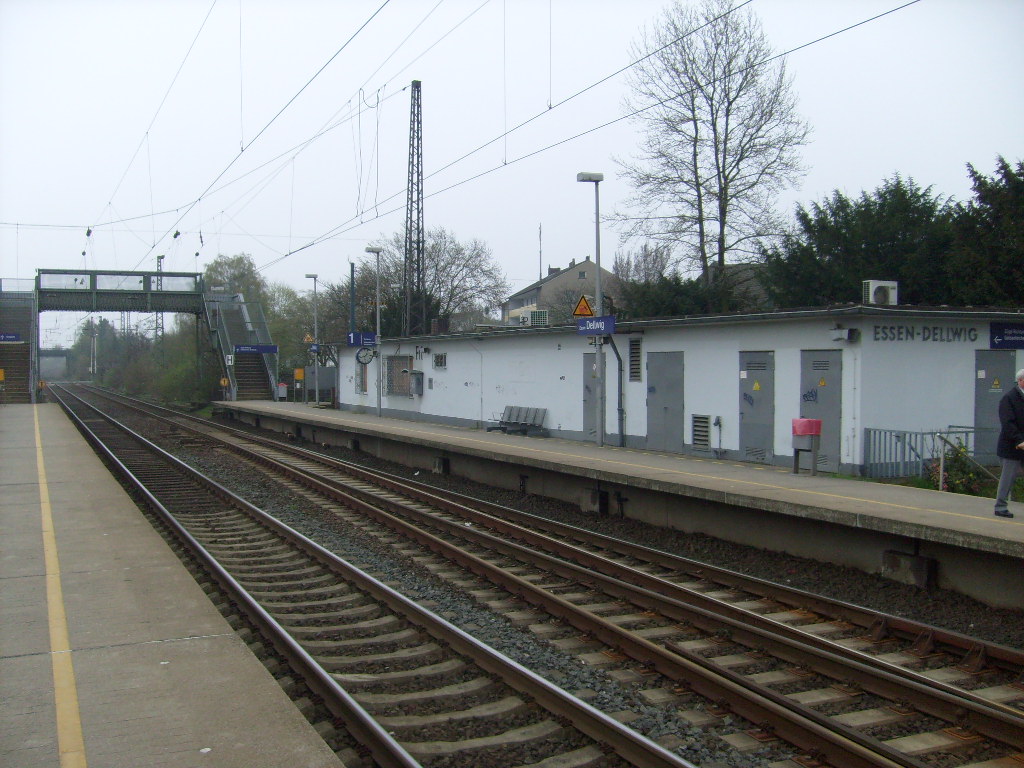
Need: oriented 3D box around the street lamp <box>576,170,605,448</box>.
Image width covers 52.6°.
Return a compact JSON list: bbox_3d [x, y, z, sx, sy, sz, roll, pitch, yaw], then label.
[{"bbox_3d":[1.621,-1.529,21.250,0.500,5.650,0.240,-1,1,-25],"label":"street lamp"}]

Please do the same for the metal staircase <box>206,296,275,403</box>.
[{"bbox_3d":[-15.826,-2.334,59.271,2.400,6.300,10.600,-1,1,-25],"label":"metal staircase"}]

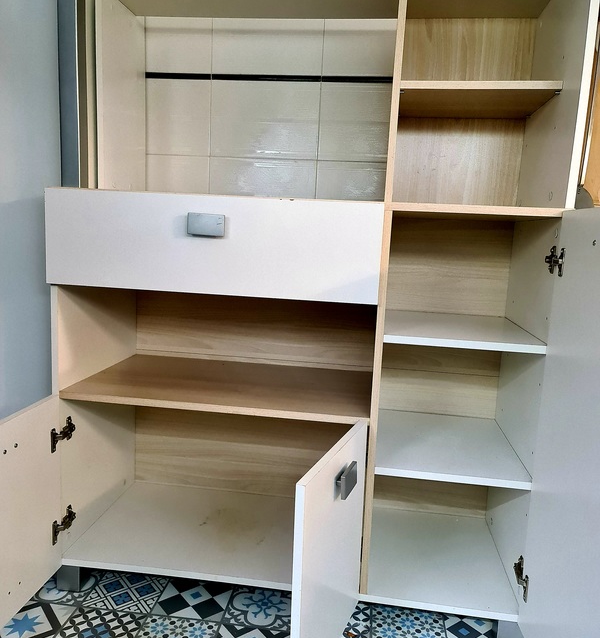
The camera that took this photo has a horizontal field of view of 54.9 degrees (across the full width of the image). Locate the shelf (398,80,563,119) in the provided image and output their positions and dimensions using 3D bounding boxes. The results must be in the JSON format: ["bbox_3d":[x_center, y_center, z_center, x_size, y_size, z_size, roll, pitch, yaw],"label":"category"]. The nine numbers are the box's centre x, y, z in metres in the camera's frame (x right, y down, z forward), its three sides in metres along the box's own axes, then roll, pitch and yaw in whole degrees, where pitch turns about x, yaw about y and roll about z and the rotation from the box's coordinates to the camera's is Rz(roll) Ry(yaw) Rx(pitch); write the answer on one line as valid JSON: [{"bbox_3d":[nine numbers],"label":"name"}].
[{"bbox_3d":[0.375,-0.481,1.280,0.310,0.015,0.295,4,9,7],"label":"shelf"}]

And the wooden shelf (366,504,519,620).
[{"bbox_3d":[0.405,0.723,1.756,0.388,0.020,0.500,4,8,8],"label":"wooden shelf"}]

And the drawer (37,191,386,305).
[{"bbox_3d":[-0.158,-0.171,1.307,0.680,0.190,0.368,4,9,7],"label":"drawer"}]

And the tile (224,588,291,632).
[{"bbox_3d":[-0.099,0.818,1.643,0.199,0.010,0.199,4,8,7],"label":"tile"}]

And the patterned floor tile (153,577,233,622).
[{"bbox_3d":[-0.298,0.806,1.667,0.199,0.010,0.199,4,8,7],"label":"patterned floor tile"}]

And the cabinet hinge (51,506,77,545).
[{"bbox_3d":[-0.526,0.458,1.299,0.032,0.060,0.091,4,9,7],"label":"cabinet hinge"}]

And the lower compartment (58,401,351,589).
[{"bbox_3d":[-0.173,0.352,1.429,0.674,0.382,0.399,4,9,7],"label":"lower compartment"}]

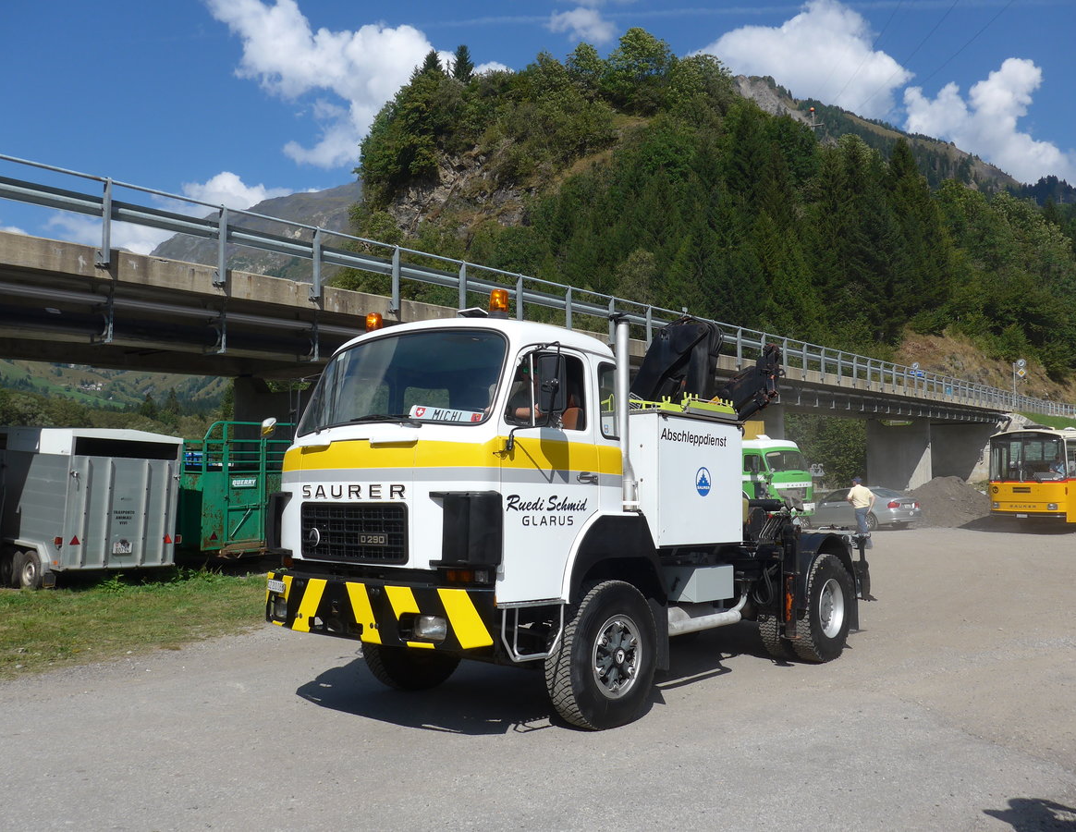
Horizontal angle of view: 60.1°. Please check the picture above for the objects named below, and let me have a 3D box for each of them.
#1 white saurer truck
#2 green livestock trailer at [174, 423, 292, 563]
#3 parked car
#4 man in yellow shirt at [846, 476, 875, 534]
[{"bbox_3d":[0.868,0.763,8.862,2.550,3.300,6.550,-4,-7,41],"label":"white saurer truck"},{"bbox_3d":[-6.600,1.500,18.200,4.300,2.550,2.200,-3,-4,42],"label":"green livestock trailer"},{"bbox_3d":[10.720,3.100,31.400,1.820,1.430,4.500,3,-5,-31],"label":"parked car"},{"bbox_3d":[7.700,2.300,22.200,0.620,1.760,0.400,1,-5,-14],"label":"man in yellow shirt"}]

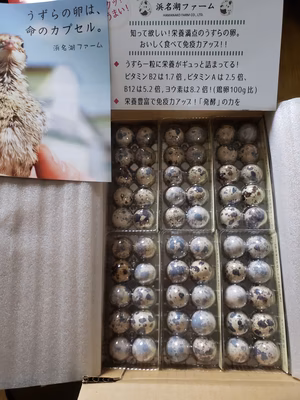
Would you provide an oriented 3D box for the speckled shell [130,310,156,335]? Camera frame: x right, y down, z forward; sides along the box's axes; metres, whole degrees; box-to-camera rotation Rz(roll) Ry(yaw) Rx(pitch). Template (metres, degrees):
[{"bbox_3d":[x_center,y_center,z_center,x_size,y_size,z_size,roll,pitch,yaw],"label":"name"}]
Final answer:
[{"bbox_3d":[-0.008,0.142,0.349,0.026,0.032,0.026,-1,75,4],"label":"speckled shell"}]

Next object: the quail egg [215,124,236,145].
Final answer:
[{"bbox_3d":[0.101,-0.087,0.399,0.026,0.032,0.026,-1,75,3],"label":"quail egg"}]

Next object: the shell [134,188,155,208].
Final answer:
[{"bbox_3d":[-0.007,-0.004,0.386,0.025,0.032,0.025,-1,74,5],"label":"shell"}]

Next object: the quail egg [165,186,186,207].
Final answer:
[{"bbox_3d":[0.033,-0.005,0.383,0.025,0.032,0.025,-1,75,4],"label":"quail egg"}]

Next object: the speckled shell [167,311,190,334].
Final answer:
[{"bbox_3d":[0.032,0.139,0.343,0.026,0.032,0.026,-1,74,5],"label":"speckled shell"}]

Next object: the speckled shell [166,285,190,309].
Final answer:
[{"bbox_3d":[0.032,0.110,0.342,0.026,0.033,0.026,-1,75,3],"label":"speckled shell"}]

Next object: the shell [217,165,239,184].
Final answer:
[{"bbox_3d":[0.101,-0.034,0.387,0.026,0.032,0.026,-1,75,4],"label":"shell"}]

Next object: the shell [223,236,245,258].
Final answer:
[{"bbox_3d":[0.101,0.056,0.360,0.026,0.032,0.026,-1,74,5],"label":"shell"}]

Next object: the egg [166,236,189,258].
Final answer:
[{"bbox_3d":[0.033,0.057,0.365,0.026,0.032,0.026,-1,74,5],"label":"egg"}]

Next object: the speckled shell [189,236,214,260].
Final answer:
[{"bbox_3d":[0.061,0.056,0.355,0.026,0.033,0.026,-1,75,3],"label":"speckled shell"}]

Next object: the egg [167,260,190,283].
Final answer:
[{"bbox_3d":[0.033,0.085,0.359,0.026,0.033,0.026,-1,75,4],"label":"egg"}]

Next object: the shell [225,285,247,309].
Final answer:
[{"bbox_3d":[0.099,0.112,0.346,0.026,0.032,0.026,-1,75,3],"label":"shell"}]

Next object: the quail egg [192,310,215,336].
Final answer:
[{"bbox_3d":[0.061,0.139,0.340,0.027,0.032,0.027,-1,74,5],"label":"quail egg"}]

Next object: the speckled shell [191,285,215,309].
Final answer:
[{"bbox_3d":[0.062,0.113,0.351,0.026,0.032,0.026,-1,75,4],"label":"speckled shell"}]

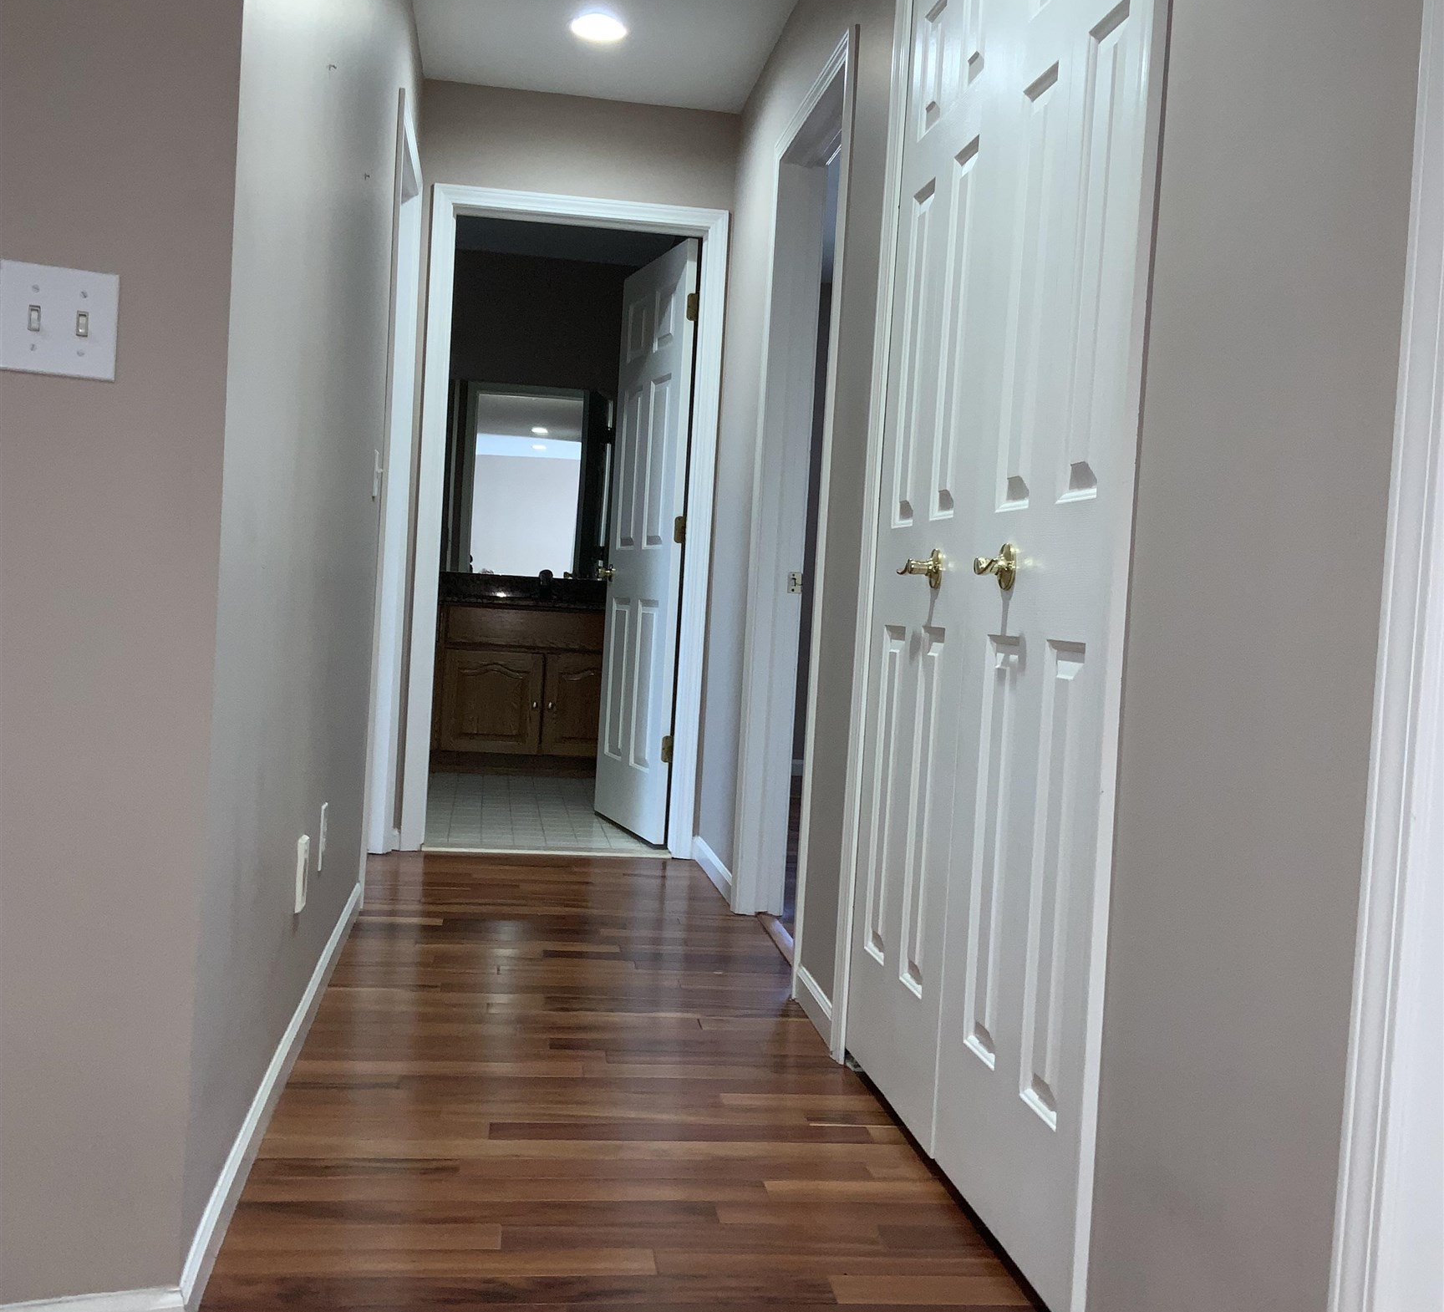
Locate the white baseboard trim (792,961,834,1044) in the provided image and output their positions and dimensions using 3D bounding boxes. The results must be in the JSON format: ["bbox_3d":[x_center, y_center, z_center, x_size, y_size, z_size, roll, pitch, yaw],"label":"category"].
[{"bbox_3d":[0.200,0.726,3.363,0.016,0.074,0.390,3,2,-8],"label":"white baseboard trim"}]

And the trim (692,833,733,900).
[{"bbox_3d":[-0.022,0.653,4.921,0.016,0.074,0.780,3,2,-8],"label":"trim"}]

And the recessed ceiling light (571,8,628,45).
[{"bbox_3d":[-0.342,-1.747,4.497,0.165,0.020,0.165,3,2,-8],"label":"recessed ceiling light"}]

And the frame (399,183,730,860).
[{"bbox_3d":[-0.511,-0.411,5.257,0.950,2.118,0.130,3,2,-8],"label":"frame"}]

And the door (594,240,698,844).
[{"bbox_3d":[-0.283,-0.392,5.782,0.042,2.020,0.790,2,2,-18],"label":"door"}]

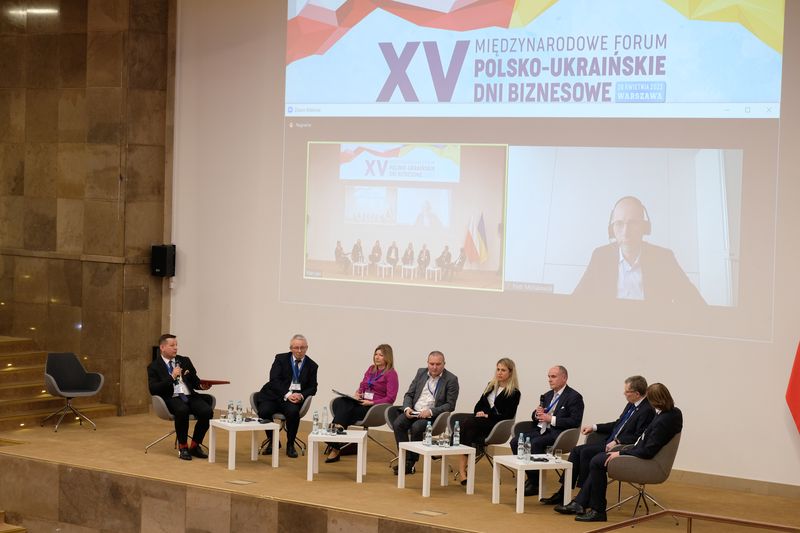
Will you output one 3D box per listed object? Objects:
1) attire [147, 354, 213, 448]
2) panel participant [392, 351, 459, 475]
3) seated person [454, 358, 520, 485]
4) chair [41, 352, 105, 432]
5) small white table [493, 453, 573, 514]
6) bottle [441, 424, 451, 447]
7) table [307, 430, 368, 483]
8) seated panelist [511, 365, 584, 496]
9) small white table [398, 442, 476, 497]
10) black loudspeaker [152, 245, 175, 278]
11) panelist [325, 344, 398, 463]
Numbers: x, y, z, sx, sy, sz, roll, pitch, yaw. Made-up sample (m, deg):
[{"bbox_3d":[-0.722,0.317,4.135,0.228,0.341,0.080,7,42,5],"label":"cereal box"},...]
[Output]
[{"bbox_3d":[-2.410,1.448,18.337,0.600,0.942,0.690,1,2,-27],"label":"attire"},{"bbox_3d":[0.246,1.523,17.510,0.620,1.270,0.780,3,3,32],"label":"panel participant"},{"bbox_3d":[0.885,1.568,17.121,0.560,1.250,0.800,4,3,42],"label":"seated person"},{"bbox_3d":[-3.960,1.502,19.996,0.660,0.860,0.640,0,3,-29],"label":"chair"},{"bbox_3d":[1.243,2.039,15.687,0.550,0.450,0.550,1,3,-23],"label":"small white table"},{"bbox_3d":[0.449,1.650,16.336,0.066,0.220,0.066,2,2,0],"label":"bottle"},{"bbox_3d":[-0.635,1.933,16.980,0.550,0.450,0.550,2,2,3],"label":"table"},{"bbox_3d":[1.471,1.605,16.568,0.570,1.249,0.820,3,3,38],"label":"seated panelist"},{"bbox_3d":[0.357,1.984,16.407,0.550,0.450,0.550,0,3,-29],"label":"small white table"},{"bbox_3d":[-3.076,-0.070,21.765,0.250,0.395,0.230,3,2,32],"label":"black loudspeaker"},{"bbox_3d":[-0.443,1.484,18.080,0.800,1.260,0.560,-1,3,-42],"label":"panelist"}]

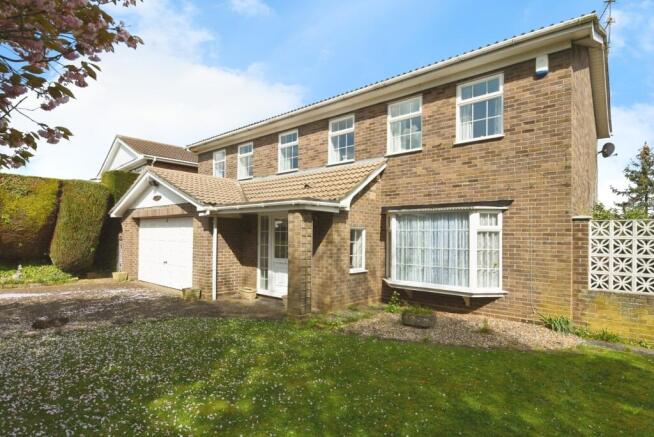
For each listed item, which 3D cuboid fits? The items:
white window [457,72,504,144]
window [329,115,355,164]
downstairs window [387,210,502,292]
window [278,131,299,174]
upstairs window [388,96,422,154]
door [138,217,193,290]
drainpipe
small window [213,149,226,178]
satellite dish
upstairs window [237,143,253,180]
[{"bbox_3d":[3.049,-2.167,6.546,0.903,1.225,0.100,-1,-1,41],"label":"white window"},{"bbox_3d":[0.399,-2.121,8.875,0.894,1.225,0.100,-1,-1,41],"label":"window"},{"bbox_3d":[2.257,0.650,6.886,2.553,1.630,0.420,-1,-1,41],"label":"downstairs window"},{"bbox_3d":[-1.209,-2.094,10.289,0.890,1.225,0.100,-1,-1,41],"label":"window"},{"bbox_3d":[1.817,-2.146,7.628,0.866,1.225,0.100,-1,-1,41],"label":"upstairs window"},{"bbox_3d":[-4.858,1.010,9.753,3.780,2.000,0.100,-1,-1,41],"label":"door"},{"bbox_3d":[-2.684,0.962,7.870,0.080,2.030,0.080,-1,-1,41],"label":"drainpipe"},{"bbox_3d":[-4.241,-2.041,12.954,0.948,1.225,0.100,-1,-1,41],"label":"small window"},{"bbox_3d":[9.509,-2.290,11.100,0.500,0.520,0.330,1,-1,-41],"label":"satellite dish"},{"bbox_3d":[-2.922,-2.064,11.795,0.909,1.225,0.100,-1,-1,41],"label":"upstairs window"}]

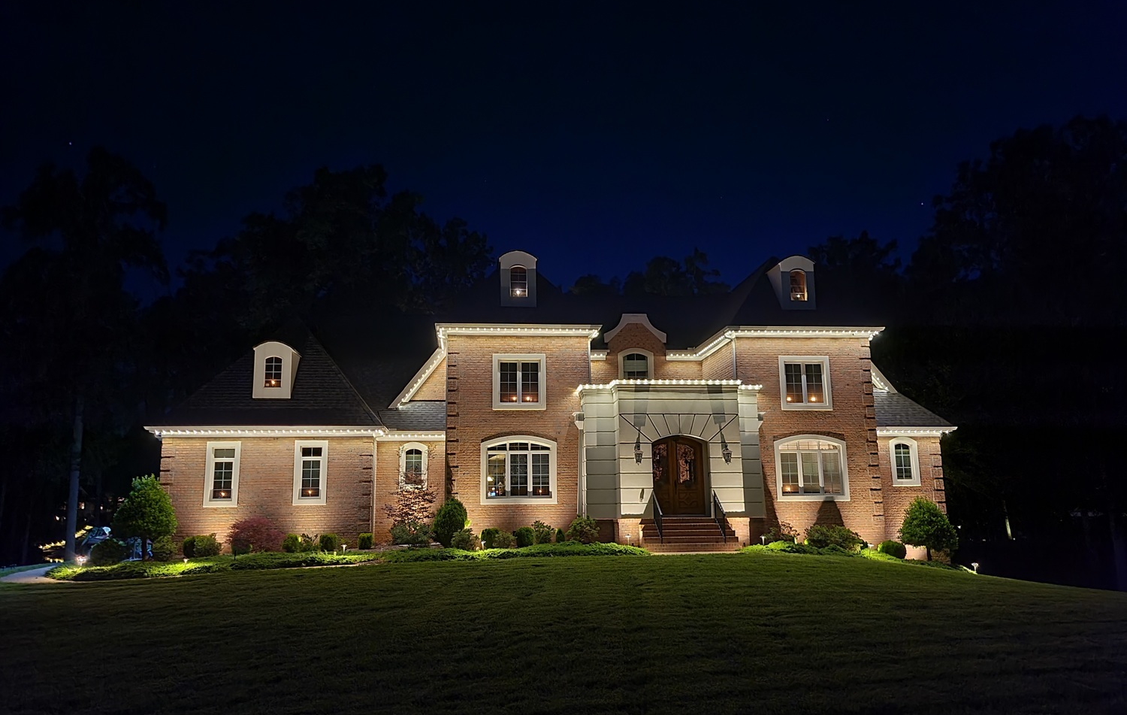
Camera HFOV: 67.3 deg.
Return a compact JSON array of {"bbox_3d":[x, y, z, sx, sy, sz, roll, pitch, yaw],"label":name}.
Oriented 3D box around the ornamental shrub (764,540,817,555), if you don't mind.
[{"bbox_3d":[6.799,5.665,25.277,1.634,0.462,1.300,0,-11,-6],"label":"ornamental shrub"}]

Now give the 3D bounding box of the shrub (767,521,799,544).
[{"bbox_3d":[6.967,5.582,26.836,1.035,0.791,0.961,0,-11,-6],"label":"shrub"}]

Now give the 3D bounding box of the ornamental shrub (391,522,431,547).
[{"bbox_3d":[-4.863,5.621,26.957,1.273,0.769,1.200,0,-11,-6],"label":"ornamental shrub"}]

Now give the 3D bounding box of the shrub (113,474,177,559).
[{"bbox_3d":[-12.207,4.637,24.690,1.750,2.451,1.750,0,-11,-6],"label":"shrub"}]

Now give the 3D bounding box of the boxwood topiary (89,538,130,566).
[{"bbox_3d":[-12.897,5.523,24.032,1.100,0.757,1.100,0,-11,-6],"label":"boxwood topiary"}]

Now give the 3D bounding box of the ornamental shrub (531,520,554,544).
[{"bbox_3d":[-0.639,5.397,26.129,0.708,0.802,0.729,0,-11,-6],"label":"ornamental shrub"}]

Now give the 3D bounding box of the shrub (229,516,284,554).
[{"bbox_3d":[-9.123,5.308,25.211,1.550,1.130,1.500,0,-11,-6],"label":"shrub"}]

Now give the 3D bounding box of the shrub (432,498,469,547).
[{"bbox_3d":[-3.451,5.036,25.820,1.119,1.477,1.133,0,-11,-6],"label":"shrub"}]

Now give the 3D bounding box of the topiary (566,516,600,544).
[{"bbox_3d":[0.579,5.178,25.204,1.085,0.928,1.085,0,-11,-7],"label":"topiary"}]

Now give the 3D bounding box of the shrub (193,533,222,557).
[{"bbox_3d":[-10.573,5.568,25.130,0.808,0.690,0.860,0,-11,-6],"label":"shrub"}]

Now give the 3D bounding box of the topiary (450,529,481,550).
[{"bbox_3d":[-2.927,5.447,25.363,0.917,0.619,0.900,0,-11,-6],"label":"topiary"}]

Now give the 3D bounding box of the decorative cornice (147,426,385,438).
[{"bbox_3d":[-9.097,2.292,26.182,7.188,0.294,0.500,0,-11,-7],"label":"decorative cornice"}]

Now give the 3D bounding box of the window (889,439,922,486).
[{"bbox_3d":[11.811,3.603,29.228,0.959,1.692,0.200,0,-11,-6],"label":"window"}]

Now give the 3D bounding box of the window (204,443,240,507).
[{"bbox_3d":[-10.691,3.674,26.558,1.002,2.028,0.200,0,-11,-6],"label":"window"}]

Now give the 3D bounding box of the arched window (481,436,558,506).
[{"bbox_3d":[-1.408,3.572,26.869,2.401,2.133,0.150,0,-11,-7],"label":"arched window"}]

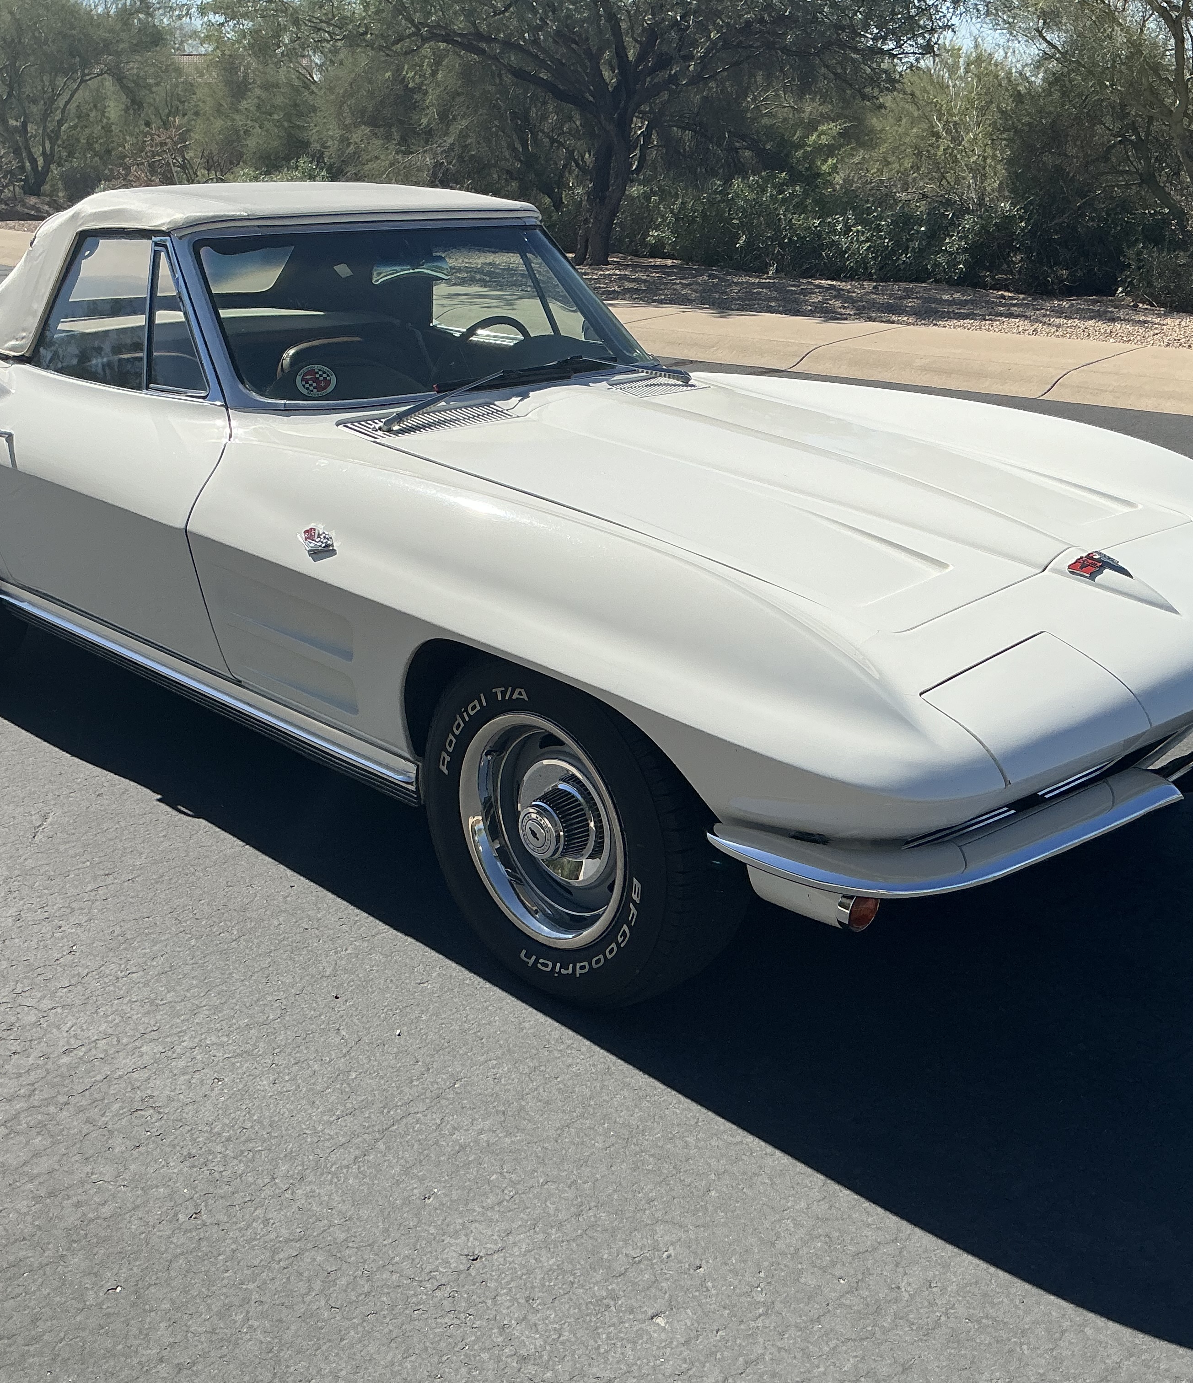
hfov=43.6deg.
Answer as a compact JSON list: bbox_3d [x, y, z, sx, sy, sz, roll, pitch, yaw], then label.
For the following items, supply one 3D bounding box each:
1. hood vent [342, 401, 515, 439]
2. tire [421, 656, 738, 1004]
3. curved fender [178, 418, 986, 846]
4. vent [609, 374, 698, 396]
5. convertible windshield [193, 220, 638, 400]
[{"bbox_3d":[-0.337,-0.554,3.077,0.160,0.050,0.340,18,26,41],"label":"hood vent"},{"bbox_3d":[-0.032,0.211,2.513,0.636,0.636,0.215,18,26,41],"label":"tire"},{"bbox_3d":[-0.122,-0.094,2.518,1.820,0.520,0.375,18,26,41],"label":"curved fender"},{"bbox_3d":[0.165,-0.726,3.563,0.160,0.050,0.340,18,26,41],"label":"vent"},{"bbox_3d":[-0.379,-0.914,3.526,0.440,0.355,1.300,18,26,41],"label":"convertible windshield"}]

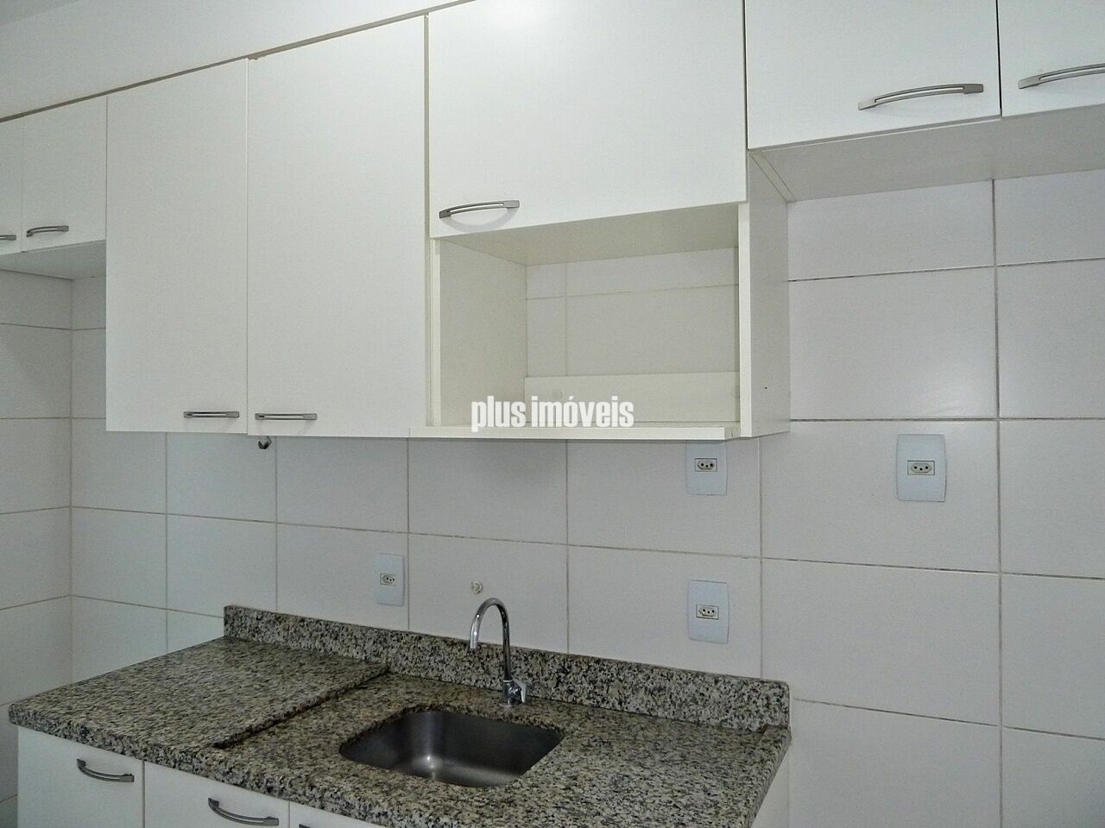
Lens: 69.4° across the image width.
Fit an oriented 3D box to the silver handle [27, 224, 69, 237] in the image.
[{"bbox_3d":[-1.152,-0.414,1.799,0.150,0.014,0.028,0,0,25],"label":"silver handle"}]

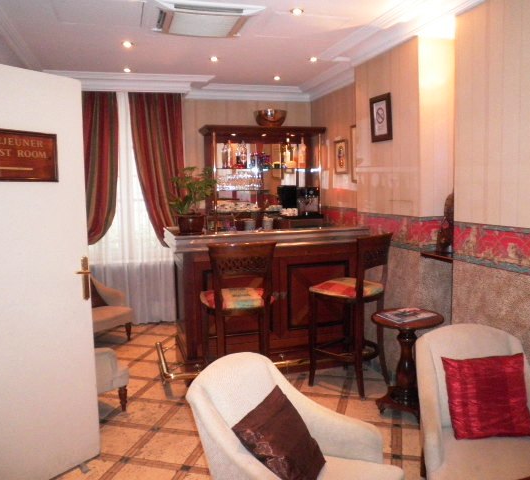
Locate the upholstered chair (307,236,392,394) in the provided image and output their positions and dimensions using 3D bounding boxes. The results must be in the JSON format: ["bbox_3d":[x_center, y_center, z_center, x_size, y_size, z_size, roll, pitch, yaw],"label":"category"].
[{"bbox_3d":[0.621,0.528,3.554,0.504,1.124,0.504,4,8,44],"label":"upholstered chair"}]

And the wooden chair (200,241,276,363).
[{"bbox_3d":[-0.201,0.572,3.297,0.460,1.124,0.496,-3,6,-15],"label":"wooden chair"}]

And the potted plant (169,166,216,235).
[{"bbox_3d":[-0.596,-0.320,3.819,0.358,0.534,0.350,-3,6,-15],"label":"potted plant"}]

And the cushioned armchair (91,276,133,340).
[{"bbox_3d":[-1.792,0.643,4.724,0.701,0.766,0.657,3,7,36],"label":"cushioned armchair"}]

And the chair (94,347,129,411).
[{"bbox_3d":[-1.384,0.795,3.139,0.657,0.766,0.701,3,7,36],"label":"chair"}]

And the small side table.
[{"bbox_3d":[0.943,0.821,3.168,0.511,0.606,0.511,-3,6,-15],"label":"small side table"}]

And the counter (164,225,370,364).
[{"bbox_3d":[-0.008,0.470,4.186,1.555,1.139,0.942,-3,6,-15],"label":"counter"}]

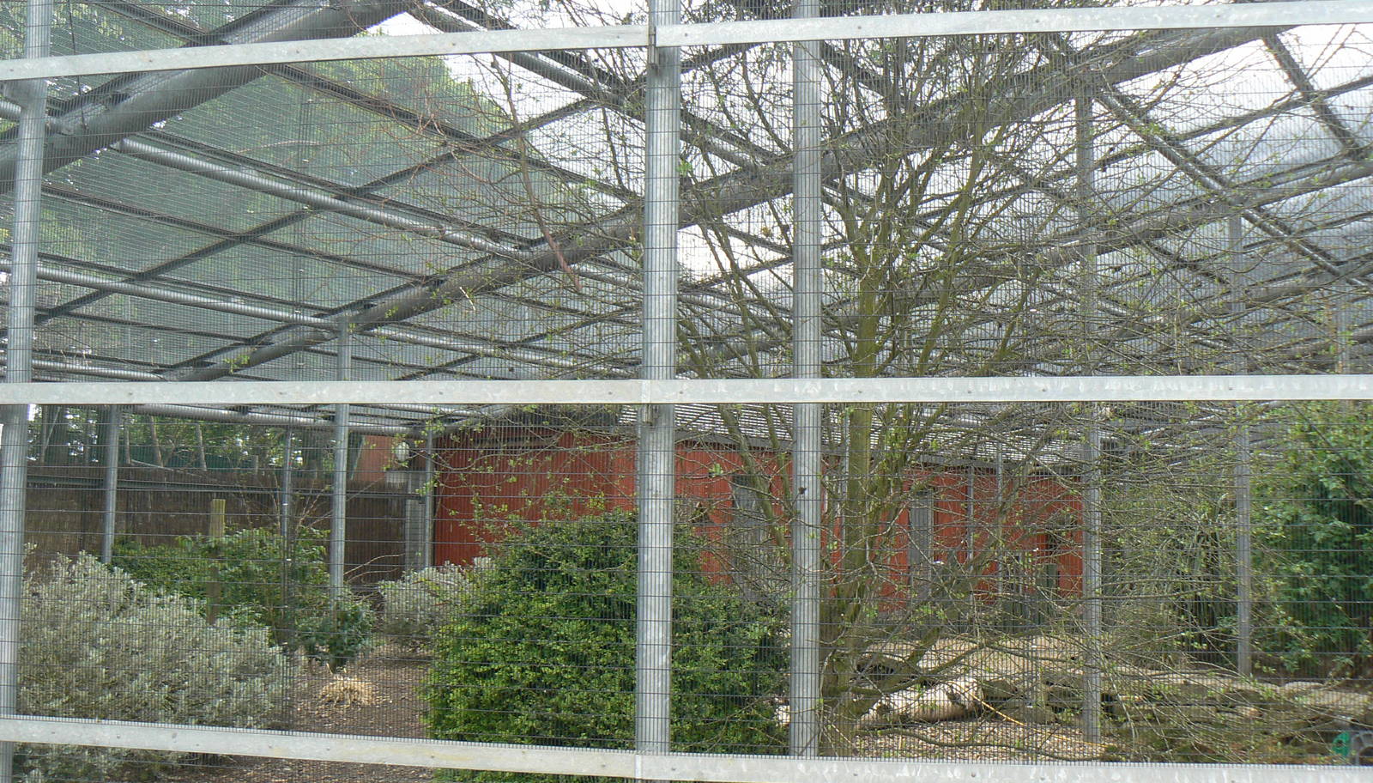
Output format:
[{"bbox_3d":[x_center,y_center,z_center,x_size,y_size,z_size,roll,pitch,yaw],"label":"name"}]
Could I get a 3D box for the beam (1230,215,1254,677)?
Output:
[{"bbox_3d":[5.109,0.457,13.171,0.114,4.300,0.114,1,-5,0],"label":"beam"}]

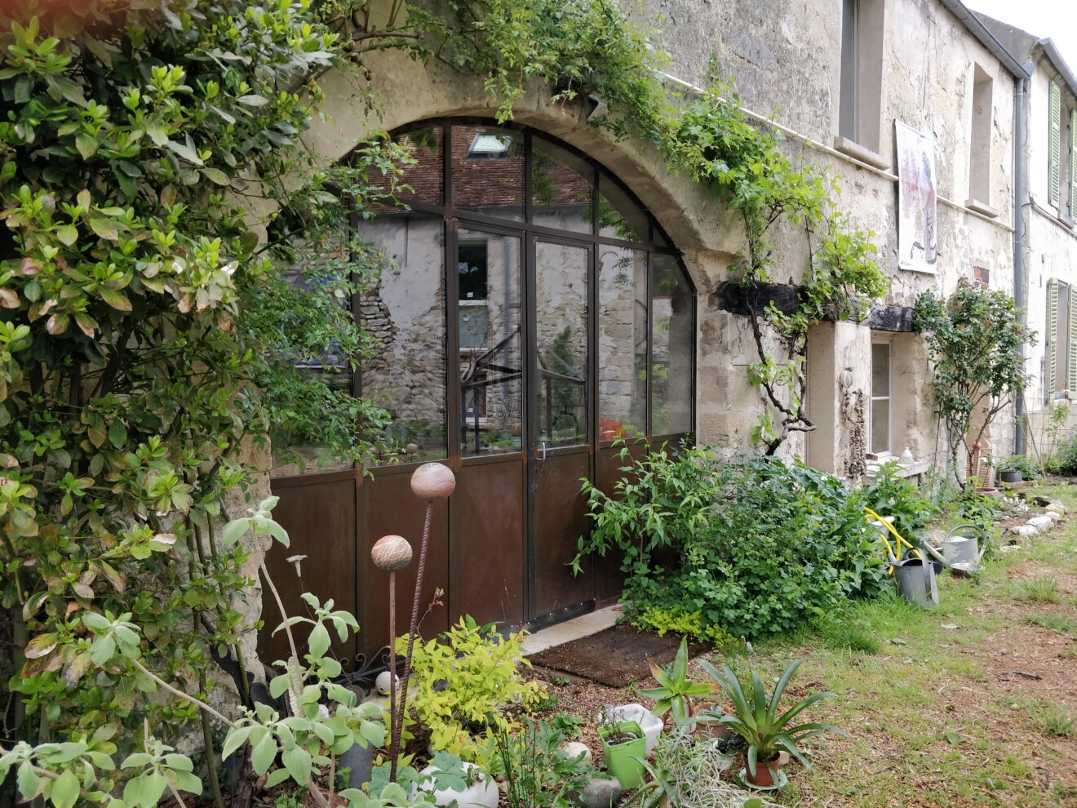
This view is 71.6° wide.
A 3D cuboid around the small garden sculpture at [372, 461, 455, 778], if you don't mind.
[{"bbox_3d":[-0.414,0.768,2.500,0.280,1.130,0.190,0,3,0],"label":"small garden sculpture"}]

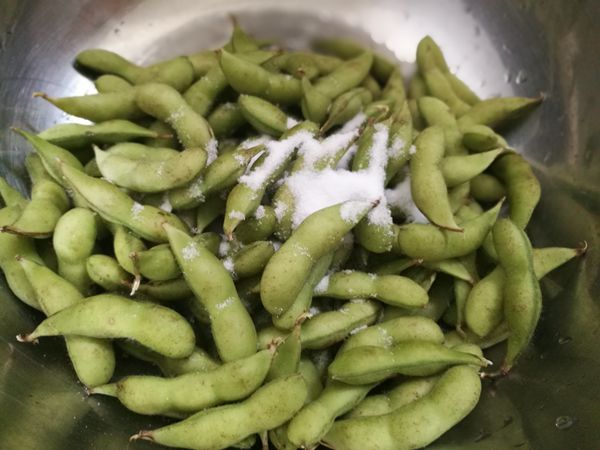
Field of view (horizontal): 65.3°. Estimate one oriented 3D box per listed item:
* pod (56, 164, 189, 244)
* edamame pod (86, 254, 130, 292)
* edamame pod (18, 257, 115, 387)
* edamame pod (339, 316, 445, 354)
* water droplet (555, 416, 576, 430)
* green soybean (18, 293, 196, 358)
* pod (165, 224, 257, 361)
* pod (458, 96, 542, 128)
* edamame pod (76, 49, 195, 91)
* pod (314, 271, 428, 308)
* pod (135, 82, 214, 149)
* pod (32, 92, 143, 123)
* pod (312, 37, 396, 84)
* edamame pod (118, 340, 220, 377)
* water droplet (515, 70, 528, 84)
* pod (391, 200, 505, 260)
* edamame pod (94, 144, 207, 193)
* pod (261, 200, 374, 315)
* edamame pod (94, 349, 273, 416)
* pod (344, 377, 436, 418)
[{"bbox_3d":[-0.080,-0.014,0.211,0.071,0.012,0.017,28,64,9],"label":"pod"},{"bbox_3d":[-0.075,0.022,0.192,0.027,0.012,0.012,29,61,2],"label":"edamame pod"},{"bbox_3d":[-0.088,0.032,0.178,0.015,0.013,0.066,-39,71,-4],"label":"edamame pod"},{"bbox_3d":[0.032,0.042,0.169,0.042,0.012,0.013,-11,59,-1],"label":"edamame pod"},{"bbox_3d":[0.093,0.070,0.165,0.005,0.002,0.005,-30,49,11],"label":"water droplet"},{"bbox_3d":[-0.067,0.034,0.166,0.063,0.013,0.018,4,63,5],"label":"green soybean"},{"bbox_3d":[-0.038,0.026,0.192,0.017,0.012,0.065,-25,77,-14],"label":"pod"},{"bbox_3d":[0.093,-0.056,0.225,0.052,0.013,0.015,-27,55,-13],"label":"pod"},{"bbox_3d":[-0.082,-0.079,0.234,0.063,0.013,0.018,10,56,7],"label":"edamame pod"},{"bbox_3d":[0.029,0.027,0.200,0.052,0.011,0.013,6,60,-1],"label":"pod"},{"bbox_3d":[-0.059,-0.052,0.224,0.044,0.012,0.023,31,67,10],"label":"pod"},{"bbox_3d":[-0.103,-0.059,0.235,0.060,0.013,0.014,6,65,4],"label":"pod"},{"bbox_3d":[0.032,-0.091,0.252,0.055,0.013,0.016,35,62,22],"label":"pod"},{"bbox_3d":[-0.050,0.050,0.177,0.043,0.012,0.013,12,58,9],"label":"edamame pod"},{"bbox_3d":[0.118,-0.079,0.250,0.005,0.003,0.007,0,91,36],"label":"water droplet"},{"bbox_3d":[0.062,0.002,0.195,0.050,0.012,0.019,-18,62,-5],"label":"pod"},{"bbox_3d":[-0.066,-0.026,0.207,0.048,0.012,0.020,2,65,0],"label":"edamame pod"},{"bbox_3d":[0.009,0.011,0.180,0.019,0.012,0.060,41,76,20],"label":"pod"},{"bbox_3d":[-0.038,0.055,0.159,0.067,0.013,0.016,-12,65,-3],"label":"edamame pod"},{"bbox_3d":[0.040,0.070,0.187,0.048,0.011,0.013,-19,62,-12],"label":"pod"}]

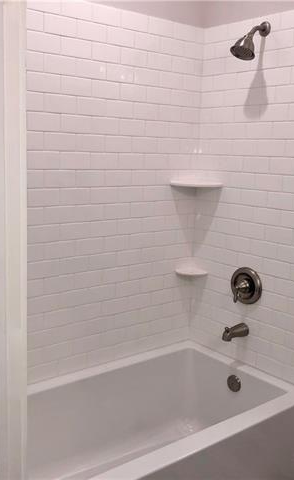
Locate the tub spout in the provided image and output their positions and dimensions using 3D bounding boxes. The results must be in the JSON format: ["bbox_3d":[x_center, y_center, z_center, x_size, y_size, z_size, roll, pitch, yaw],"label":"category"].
[{"bbox_3d":[0.428,0.455,2.517,0.150,0.074,0.060,-6,13,-39],"label":"tub spout"}]

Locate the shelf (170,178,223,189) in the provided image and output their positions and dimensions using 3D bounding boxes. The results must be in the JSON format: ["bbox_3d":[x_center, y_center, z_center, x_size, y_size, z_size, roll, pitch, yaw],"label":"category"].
[{"bbox_3d":[0.254,-0.288,2.645,0.265,0.025,0.190,3,10,6],"label":"shelf"}]

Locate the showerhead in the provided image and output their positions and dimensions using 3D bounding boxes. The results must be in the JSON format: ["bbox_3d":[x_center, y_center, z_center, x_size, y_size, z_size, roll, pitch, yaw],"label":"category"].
[{"bbox_3d":[0.453,-0.879,2.269,0.192,0.178,0.115,-6,13,-39],"label":"showerhead"}]

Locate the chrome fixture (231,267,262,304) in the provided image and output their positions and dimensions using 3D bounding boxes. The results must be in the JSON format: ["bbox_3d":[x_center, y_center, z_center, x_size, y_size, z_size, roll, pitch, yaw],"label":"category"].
[{"bbox_3d":[0.460,0.227,2.498,0.086,0.184,0.184,-6,13,-39],"label":"chrome fixture"}]

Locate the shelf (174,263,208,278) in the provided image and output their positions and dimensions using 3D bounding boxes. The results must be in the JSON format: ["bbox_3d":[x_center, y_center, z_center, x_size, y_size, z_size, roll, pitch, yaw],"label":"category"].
[{"bbox_3d":[0.244,0.168,2.757,0.168,0.024,0.125,3,10,6],"label":"shelf"}]

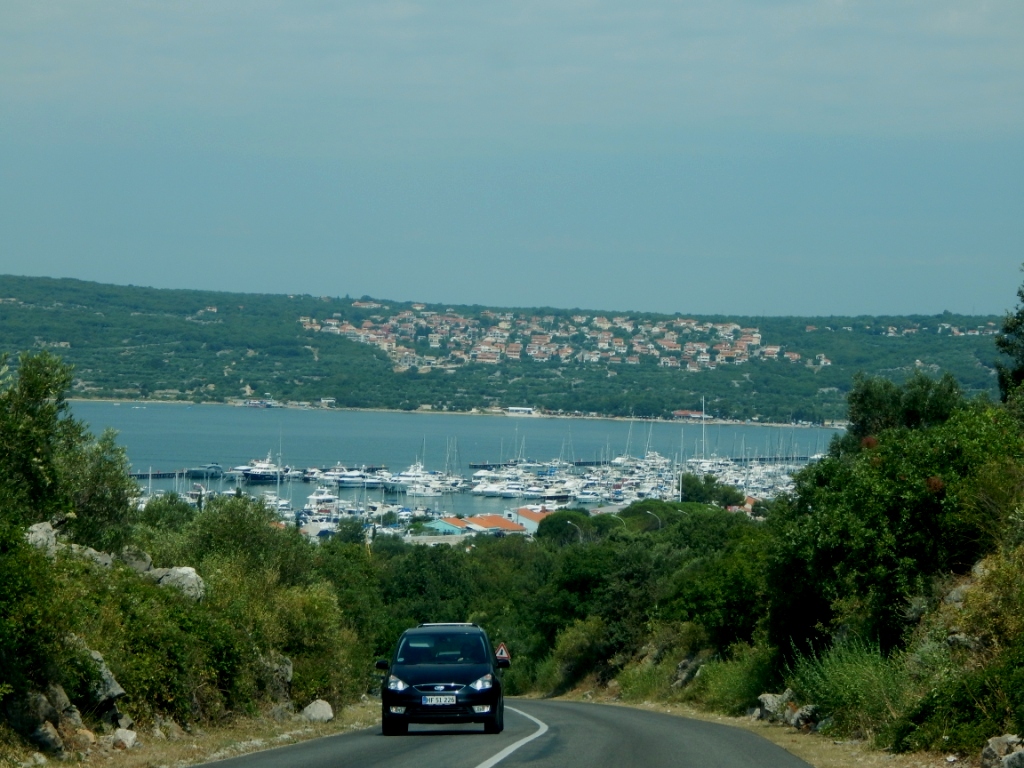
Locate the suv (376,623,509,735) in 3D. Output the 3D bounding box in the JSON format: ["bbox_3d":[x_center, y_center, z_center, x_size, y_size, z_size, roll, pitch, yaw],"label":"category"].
[{"bbox_3d":[-1.080,4.710,40.600,1.950,1.790,4.800,0,-7,1],"label":"suv"}]

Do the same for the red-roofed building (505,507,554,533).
[{"bbox_3d":[4.100,29.300,535.000,9.500,6.300,8.500,0,0,27],"label":"red-roofed building"}]

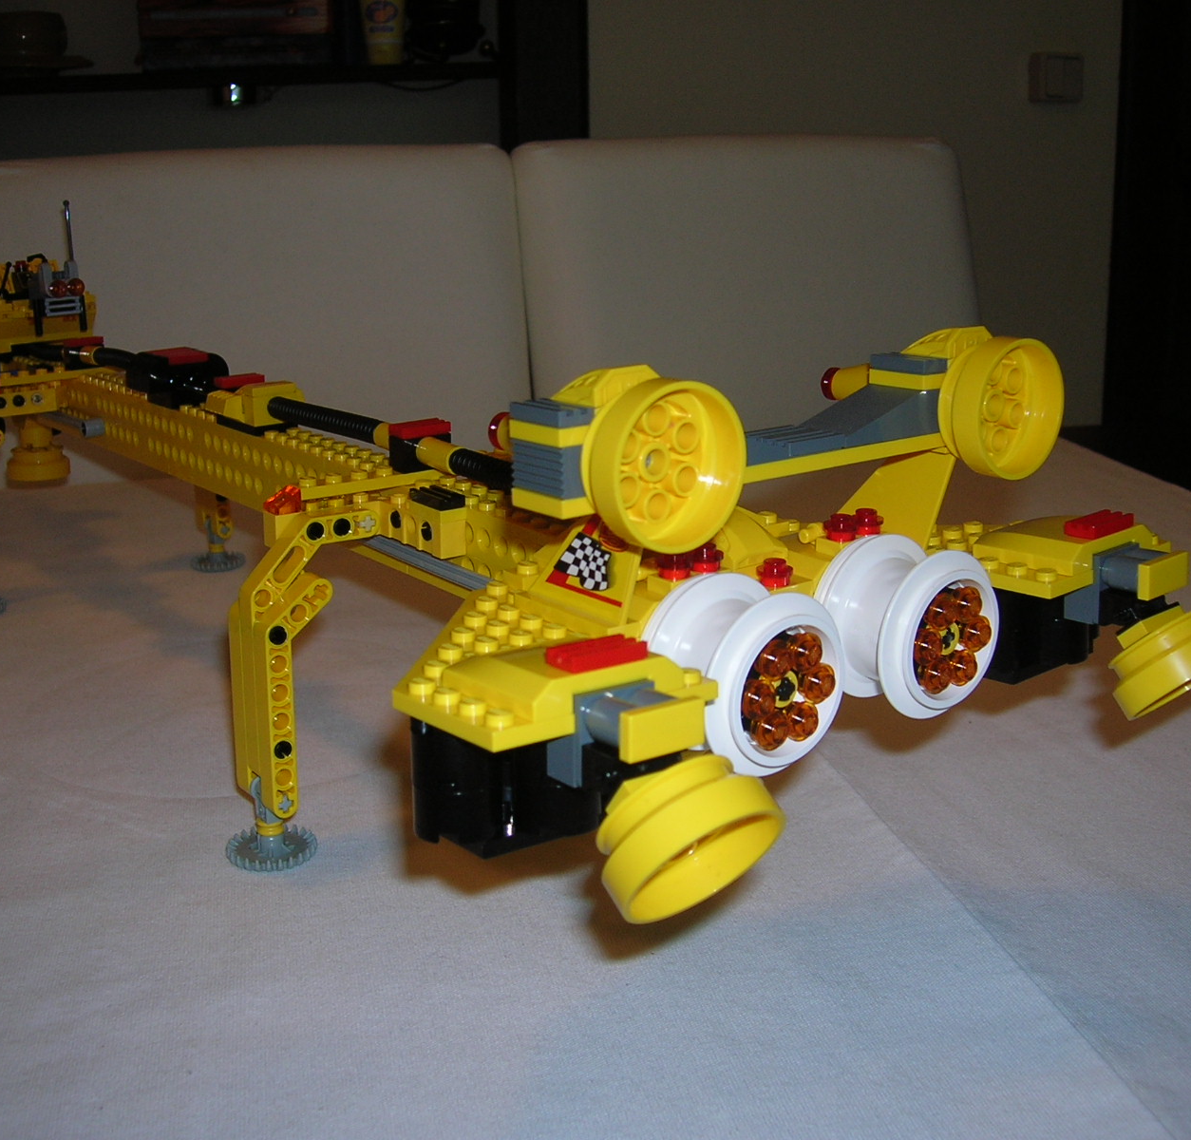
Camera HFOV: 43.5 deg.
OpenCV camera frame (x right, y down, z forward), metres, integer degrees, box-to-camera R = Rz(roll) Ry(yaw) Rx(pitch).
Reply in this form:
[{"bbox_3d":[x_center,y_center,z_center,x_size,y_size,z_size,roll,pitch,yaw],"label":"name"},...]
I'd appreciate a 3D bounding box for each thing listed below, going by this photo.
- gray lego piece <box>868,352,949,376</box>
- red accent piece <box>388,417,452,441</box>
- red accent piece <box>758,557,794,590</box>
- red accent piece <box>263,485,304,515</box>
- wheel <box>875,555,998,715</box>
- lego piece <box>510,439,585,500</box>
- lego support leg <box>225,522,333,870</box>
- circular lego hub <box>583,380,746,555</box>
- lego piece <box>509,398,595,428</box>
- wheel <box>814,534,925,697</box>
[{"bbox_3d":[0.071,-0.046,0.336,0.008,0.003,0.016,-12,19,-35],"label":"gray lego piece"},{"bbox_3d":[-0.051,-0.041,0.433,0.016,0.003,0.008,-12,17,-36],"label":"red accent piece"},{"bbox_3d":[0.039,0.001,0.322,0.008,0.005,0.008,-2,14,0],"label":"red accent piece"},{"bbox_3d":[-0.085,-0.018,0.406,0.008,0.006,0.008,-12,17,-36],"label":"red accent piece"},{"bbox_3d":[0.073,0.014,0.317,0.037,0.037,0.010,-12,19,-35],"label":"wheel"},{"bbox_3d":[-0.008,-0.019,0.272,0.008,0.010,0.016,-11,17,-35],"label":"lego piece"},{"bbox_3d":[-0.089,0.033,0.410,0.030,0.095,0.025,-10,18,-36],"label":"lego support leg"},{"bbox_3d":[0.011,-0.019,0.264,0.030,0.030,0.013,-11,17,-35],"label":"circular lego hub"},{"bbox_3d":[-0.008,-0.028,0.273,0.008,0.003,0.016,-12,17,-36],"label":"lego piece"},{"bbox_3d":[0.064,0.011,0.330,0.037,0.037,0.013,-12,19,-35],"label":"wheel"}]

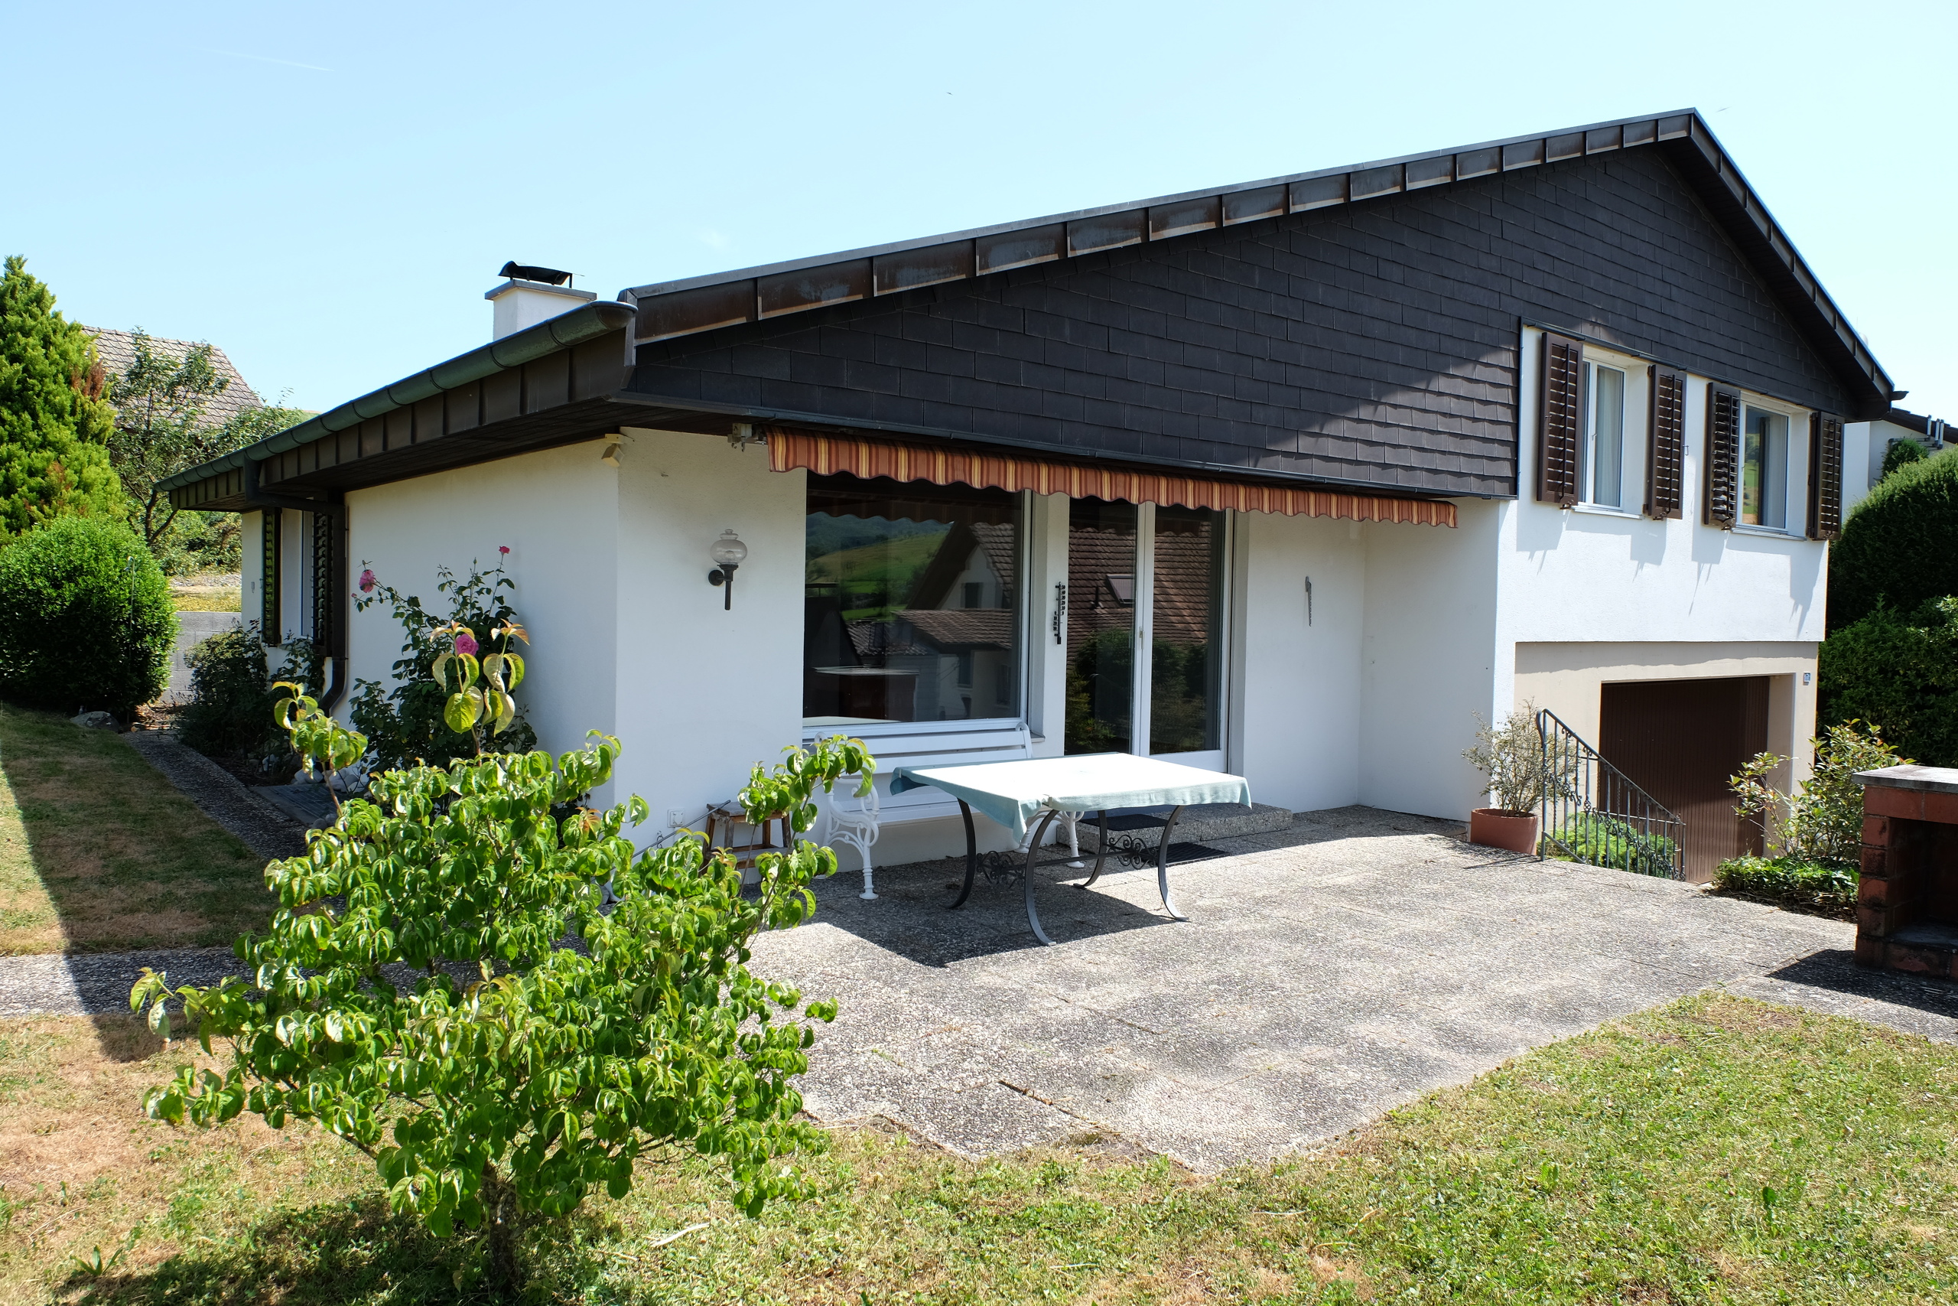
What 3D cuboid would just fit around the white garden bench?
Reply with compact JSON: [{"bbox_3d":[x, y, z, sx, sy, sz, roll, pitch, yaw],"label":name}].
[{"bbox_3d":[-0.163,0.868,7.682,1.672,0.840,0.614,0,2,-38],"label":"white garden bench"}]

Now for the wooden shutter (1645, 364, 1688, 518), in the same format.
[{"bbox_3d":[5.785,-1.768,10.991,0.591,1.233,0.054,0,2,-38],"label":"wooden shutter"}]

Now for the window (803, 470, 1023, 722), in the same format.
[{"bbox_3d":[-0.380,-0.302,8.224,1.840,1.568,0.100,-1,3,-38],"label":"window"}]

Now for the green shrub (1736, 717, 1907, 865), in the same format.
[{"bbox_3d":[5.197,0.906,8.100,1.050,1.000,1.000,2,2,33],"label":"green shrub"}]

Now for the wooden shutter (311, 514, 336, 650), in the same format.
[{"bbox_3d":[-5.717,-0.653,11.367,0.050,1.312,0.640,-1,3,-39],"label":"wooden shutter"}]

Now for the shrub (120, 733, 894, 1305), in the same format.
[{"bbox_3d":[-1.096,0.786,2.982,1.620,1.376,1.500,0,2,-20],"label":"shrub"}]

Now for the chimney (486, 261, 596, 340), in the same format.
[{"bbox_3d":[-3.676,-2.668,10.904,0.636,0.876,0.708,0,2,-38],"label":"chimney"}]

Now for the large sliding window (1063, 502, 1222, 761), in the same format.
[{"bbox_3d":[1.186,-0.079,9.306,1.757,2.084,0.109,0,2,-38],"label":"large sliding window"}]

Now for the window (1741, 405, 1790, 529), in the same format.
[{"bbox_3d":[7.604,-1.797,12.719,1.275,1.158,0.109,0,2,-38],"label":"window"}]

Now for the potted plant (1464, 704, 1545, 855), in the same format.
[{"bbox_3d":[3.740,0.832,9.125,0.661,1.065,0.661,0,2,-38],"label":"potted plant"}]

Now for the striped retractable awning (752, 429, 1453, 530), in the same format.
[{"bbox_3d":[1.239,-1.018,8.075,5.840,0.250,0.220,-1,3,-38],"label":"striped retractable awning"}]

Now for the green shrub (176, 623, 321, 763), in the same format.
[{"bbox_3d":[-7.162,0.360,12.827,1.120,1.213,1.337,0,2,-38],"label":"green shrub"}]

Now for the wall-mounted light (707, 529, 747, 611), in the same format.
[{"bbox_3d":[-1.359,-0.446,7.069,0.232,0.437,0.292,-1,3,-38],"label":"wall-mounted light"}]

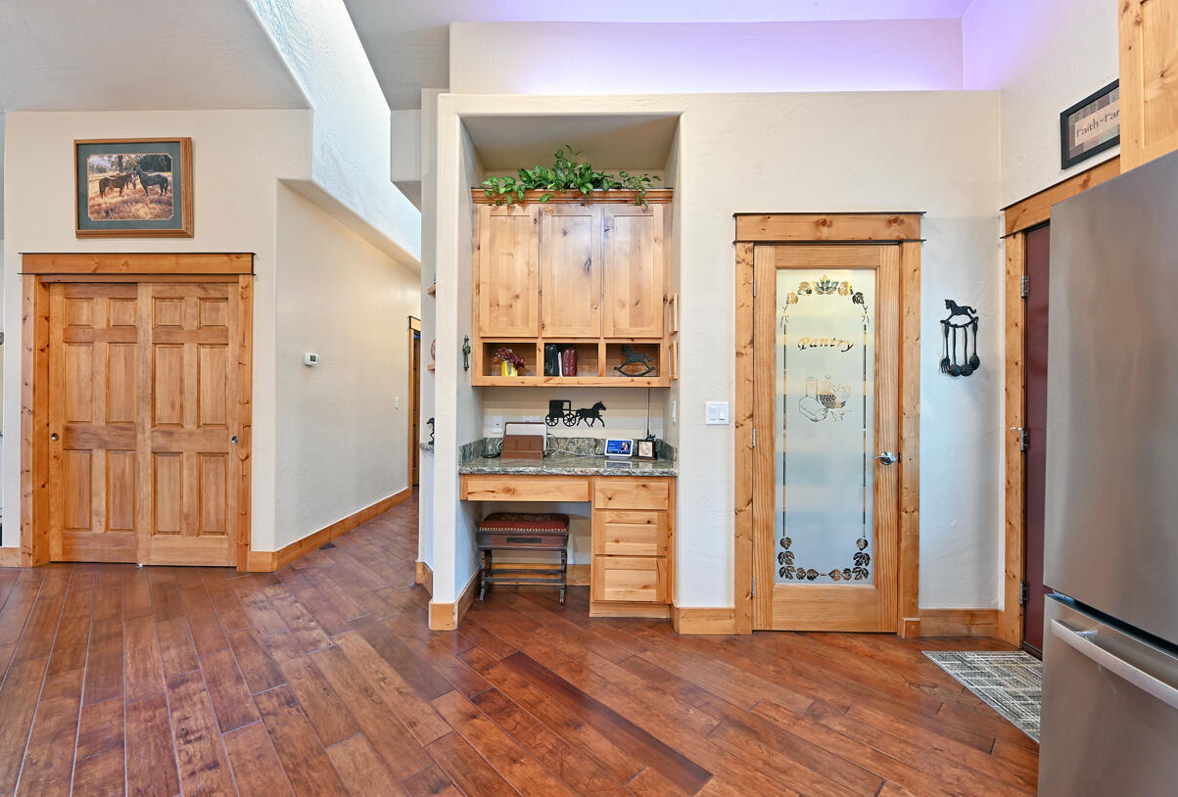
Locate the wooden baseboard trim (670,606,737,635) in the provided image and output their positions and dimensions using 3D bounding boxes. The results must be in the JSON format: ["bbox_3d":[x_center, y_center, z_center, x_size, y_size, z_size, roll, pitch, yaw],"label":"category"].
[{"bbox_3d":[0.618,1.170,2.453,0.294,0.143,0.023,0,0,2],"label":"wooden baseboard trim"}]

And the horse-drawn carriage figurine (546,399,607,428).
[{"bbox_3d":[-0.084,0.100,3.061,0.402,0.172,0.025,0,0,2],"label":"horse-drawn carriage figurine"}]

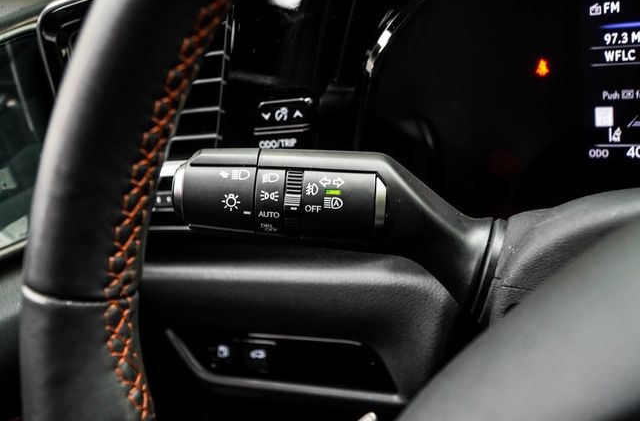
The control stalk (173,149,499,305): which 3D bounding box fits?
[{"bbox_3d":[0.006,0.006,0.297,0.126,0.056,0.050,3,11,2],"label":"control stalk"}]

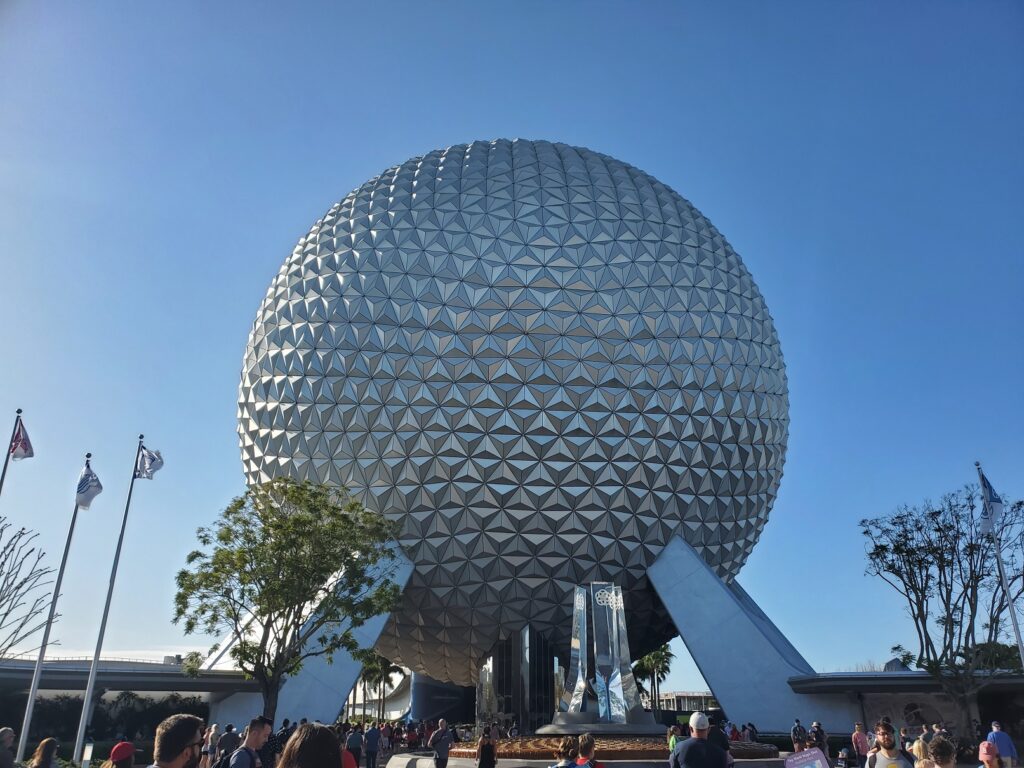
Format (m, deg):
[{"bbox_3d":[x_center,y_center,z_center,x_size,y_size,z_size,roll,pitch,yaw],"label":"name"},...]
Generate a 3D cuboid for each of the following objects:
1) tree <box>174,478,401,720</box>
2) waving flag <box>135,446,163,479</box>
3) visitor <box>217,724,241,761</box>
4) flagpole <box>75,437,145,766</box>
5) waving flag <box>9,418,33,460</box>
[{"bbox_3d":[-9.217,9.388,31.354,8.996,11.281,8.626,0,-24,0],"label":"tree"},{"bbox_3d":[-12.948,2.820,27.452,0.950,1.250,0.400,5,-24,-10],"label":"waving flag"},{"bbox_3d":[-8.231,10.659,22.071,0.550,1.660,0.400,-7,-25,16],"label":"visitor"},{"bbox_3d":[-13.420,6.983,25.633,0.200,11.091,0.200,0,-24,0],"label":"flagpole"},{"bbox_3d":[-16.005,1.821,25.121,0.780,1.380,0.400,5,-24,-10],"label":"waving flag"}]

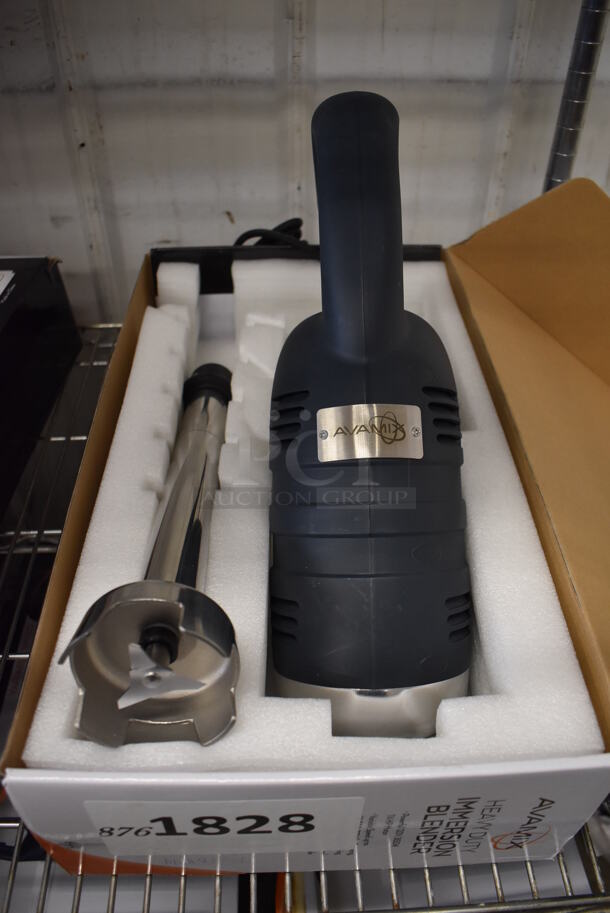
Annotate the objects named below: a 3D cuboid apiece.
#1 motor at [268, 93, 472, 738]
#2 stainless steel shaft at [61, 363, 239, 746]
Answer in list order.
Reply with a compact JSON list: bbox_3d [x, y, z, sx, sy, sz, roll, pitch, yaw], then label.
[{"bbox_3d":[0.037,-0.033,0.424,0.121,0.133,0.380,-2,85,3],"label":"motor"},{"bbox_3d":[-0.076,0.019,0.464,0.083,0.083,0.357,-3,29,-1],"label":"stainless steel shaft"}]

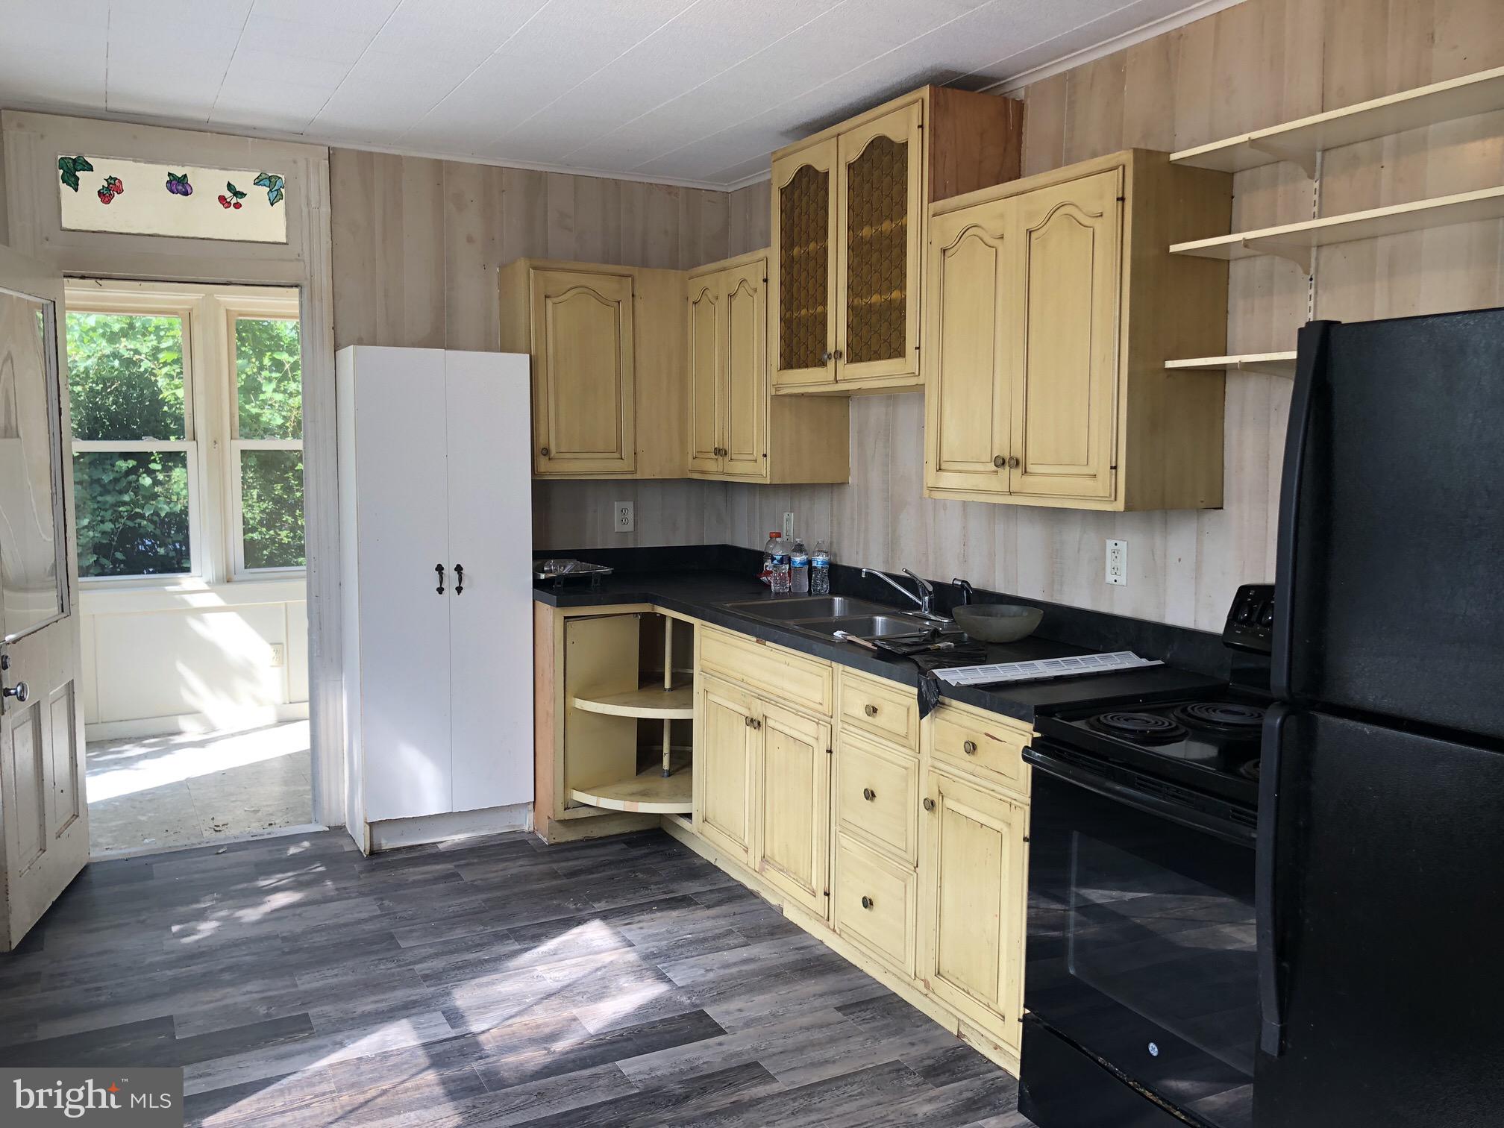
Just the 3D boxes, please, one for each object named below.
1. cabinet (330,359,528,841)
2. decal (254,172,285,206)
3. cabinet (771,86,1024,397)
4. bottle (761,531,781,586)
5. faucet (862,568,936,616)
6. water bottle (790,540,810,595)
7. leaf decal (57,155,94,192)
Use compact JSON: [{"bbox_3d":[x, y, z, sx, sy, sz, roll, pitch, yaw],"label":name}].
[{"bbox_3d":[-1.159,0.118,4.486,0.612,1.777,0.352,-3,7,-28],"label":"cabinet"},{"bbox_3d":[-1.677,-1.304,4.229,0.107,0.119,0.008,-3,7,-28],"label":"decal"},{"bbox_3d":[0.407,-0.933,3.752,0.325,0.796,0.881,-3,7,-28],"label":"cabinet"},{"bbox_3d":[0.083,-0.019,4.561,0.072,0.205,0.072,-3,7,-28],"label":"bottle"},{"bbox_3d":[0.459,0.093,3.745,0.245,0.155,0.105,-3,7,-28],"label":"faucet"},{"bbox_3d":[0.178,0.003,4.468,0.066,0.198,0.066,-3,7,-28],"label":"water bottle"},{"bbox_3d":[-2.220,-1.282,4.001,0.105,0.122,0.006,-3,7,-28],"label":"leaf decal"}]

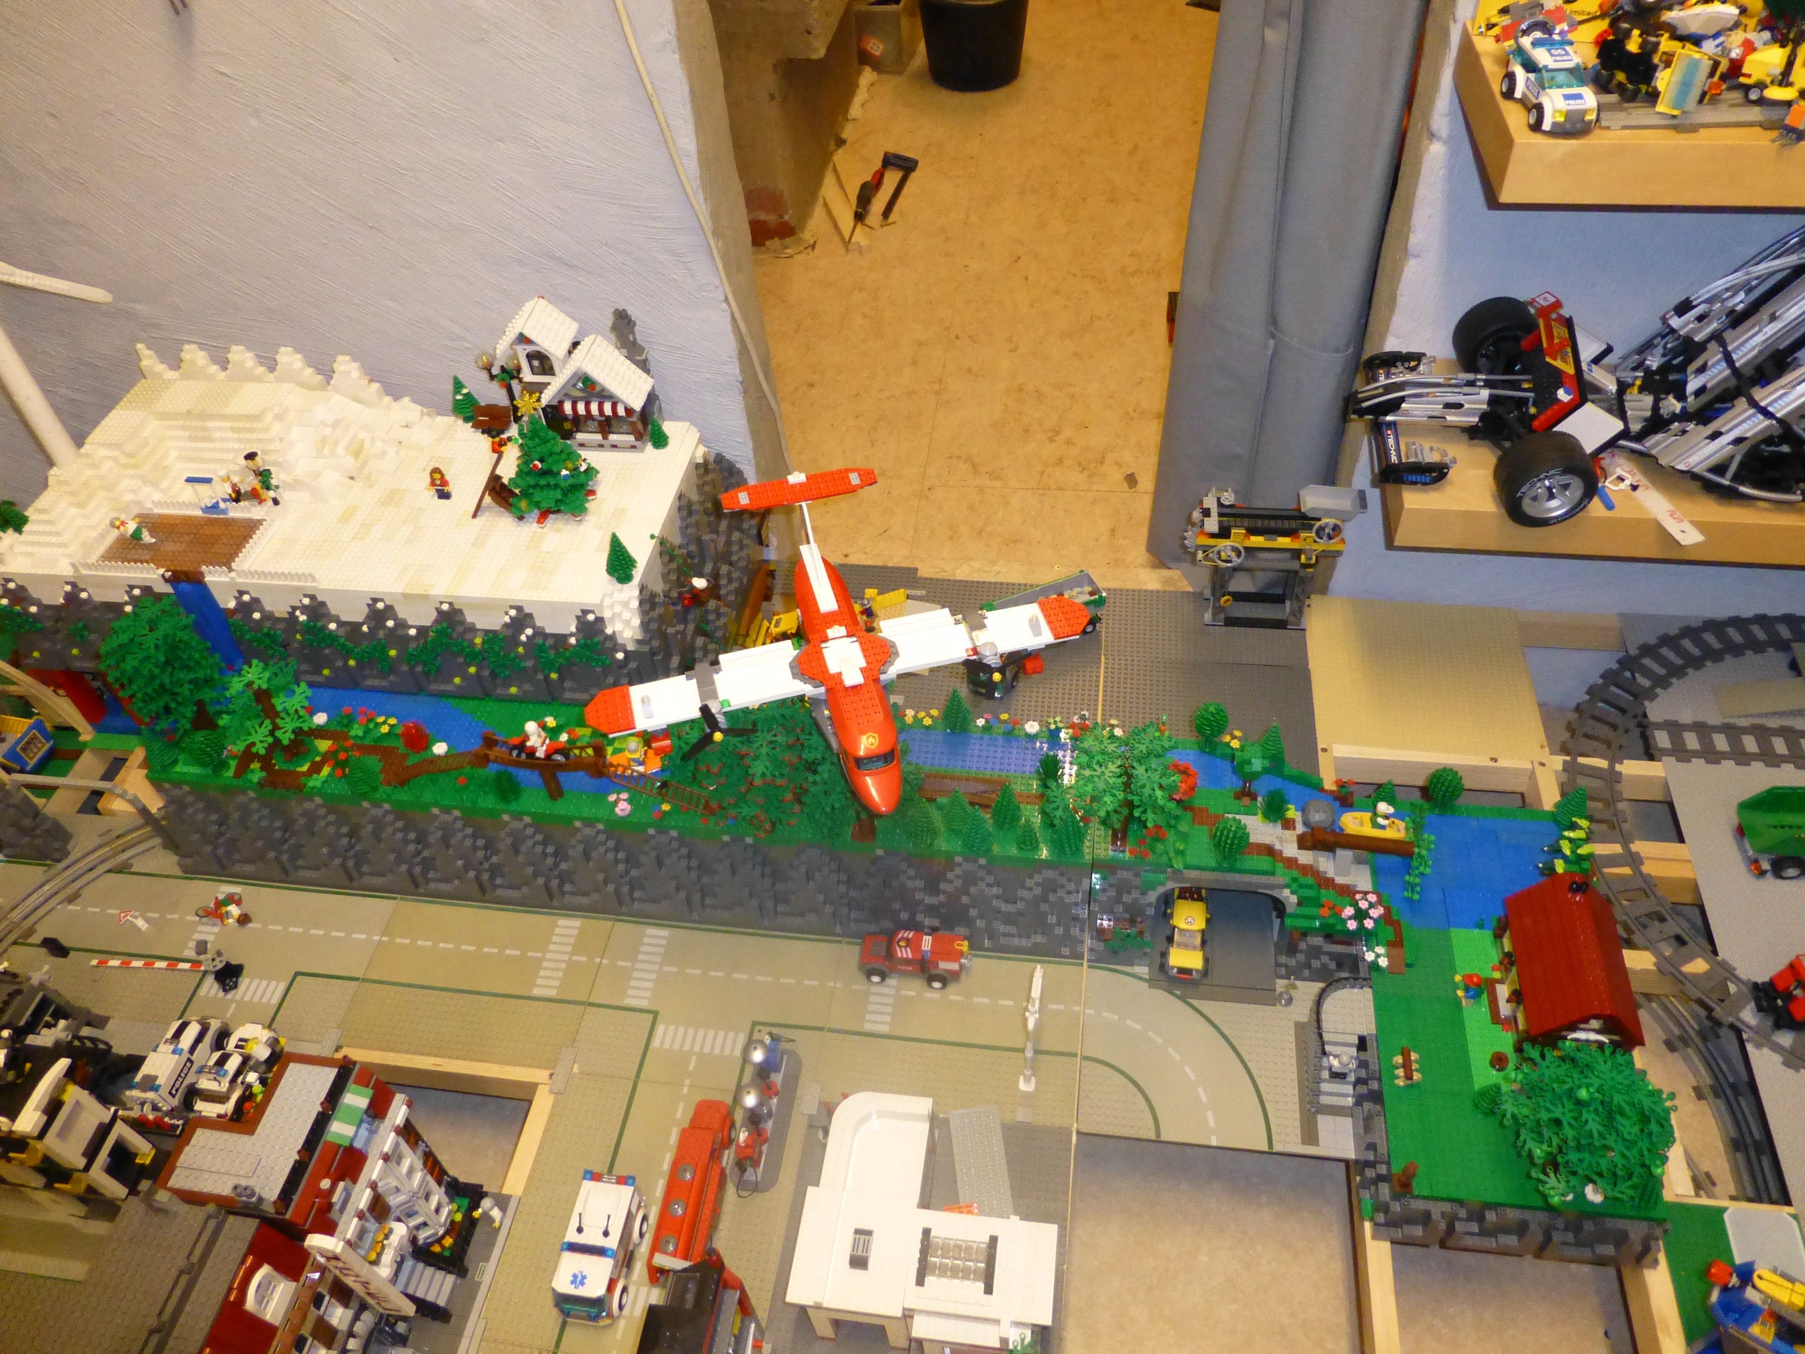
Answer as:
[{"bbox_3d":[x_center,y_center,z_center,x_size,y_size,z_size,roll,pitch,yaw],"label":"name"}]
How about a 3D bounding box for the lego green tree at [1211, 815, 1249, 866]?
[{"bbox_3d":[0.313,0.156,1.198,0.035,0.063,0.035,4,48,8],"label":"lego green tree"}]

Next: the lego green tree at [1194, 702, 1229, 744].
[{"bbox_3d":[0.320,0.051,1.295,0.035,0.062,0.035,4,48,8],"label":"lego green tree"}]

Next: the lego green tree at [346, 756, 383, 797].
[{"bbox_3d":[-0.560,0.103,1.308,0.034,0.045,0.034,4,48,8],"label":"lego green tree"}]

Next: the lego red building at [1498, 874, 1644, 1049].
[{"bbox_3d":[0.622,0.276,1.168,0.097,0.101,0.145,4,47,7],"label":"lego red building"}]

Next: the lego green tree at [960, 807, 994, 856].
[{"bbox_3d":[0.072,0.148,1.224,0.032,0.063,0.032,4,48,8],"label":"lego green tree"}]

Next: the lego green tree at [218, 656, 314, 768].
[{"bbox_3d":[-0.674,0.044,1.322,0.080,0.116,0.080,4,48,8],"label":"lego green tree"}]

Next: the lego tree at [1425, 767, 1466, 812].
[{"bbox_3d":[0.573,0.119,1.322,0.035,0.060,0.035,4,48,8],"label":"lego tree"}]

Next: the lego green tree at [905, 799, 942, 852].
[{"bbox_3d":[0.021,0.140,1.226,0.036,0.065,0.036,4,47,7],"label":"lego green tree"}]

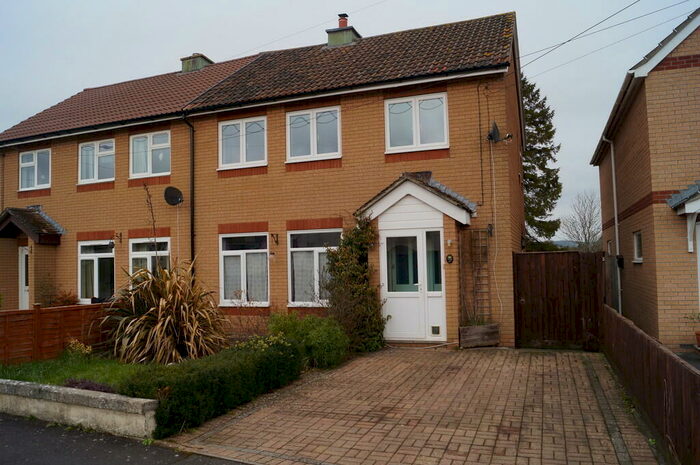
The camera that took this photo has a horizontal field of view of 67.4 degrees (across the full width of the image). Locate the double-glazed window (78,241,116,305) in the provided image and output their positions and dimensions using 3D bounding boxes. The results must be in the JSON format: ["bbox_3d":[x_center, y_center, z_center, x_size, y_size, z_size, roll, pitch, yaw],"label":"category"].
[{"bbox_3d":[-6.495,1.023,13.444,1.239,1.627,0.100,-2,-4,23],"label":"double-glazed window"}]

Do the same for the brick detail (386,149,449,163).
[{"bbox_3d":[1.352,-1.542,10.596,1.320,0.165,0.100,-3,-4,21],"label":"brick detail"}]

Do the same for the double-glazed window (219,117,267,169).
[{"bbox_3d":[-2.455,-2.051,12.069,1.312,1.129,0.120,-3,-3,22],"label":"double-glazed window"}]

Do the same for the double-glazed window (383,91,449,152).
[{"bbox_3d":[1.330,-2.206,10.622,1.310,1.110,0.110,-3,-4,21],"label":"double-glazed window"}]

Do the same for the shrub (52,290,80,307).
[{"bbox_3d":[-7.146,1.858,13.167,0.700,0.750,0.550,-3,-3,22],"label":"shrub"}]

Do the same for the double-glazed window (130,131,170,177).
[{"bbox_3d":[-4.963,-1.922,13.051,1.290,1.118,0.120,-3,-3,22],"label":"double-glazed window"}]

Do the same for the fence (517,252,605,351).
[{"bbox_3d":[3.783,1.247,9.593,1.496,1.765,0.090,-3,-3,22],"label":"fence"}]

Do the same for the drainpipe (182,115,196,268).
[{"bbox_3d":[-3.736,-0.173,12.140,0.120,4.997,0.250,-2,-4,23],"label":"drainpipe"}]

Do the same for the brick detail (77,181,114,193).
[{"bbox_3d":[-6.609,-1.194,13.673,1.311,0.213,0.100,-3,-3,22],"label":"brick detail"}]

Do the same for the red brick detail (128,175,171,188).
[{"bbox_3d":[-4.972,-1.267,13.025,1.321,0.213,0.100,-3,-3,22],"label":"red brick detail"}]

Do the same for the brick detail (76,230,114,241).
[{"bbox_3d":[-6.504,0.087,13.473,1.315,0.231,0.110,-2,-4,23],"label":"brick detail"}]

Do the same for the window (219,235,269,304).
[{"bbox_3d":[-2.357,0.851,11.716,1.312,1.637,0.100,-2,-4,23],"label":"window"}]

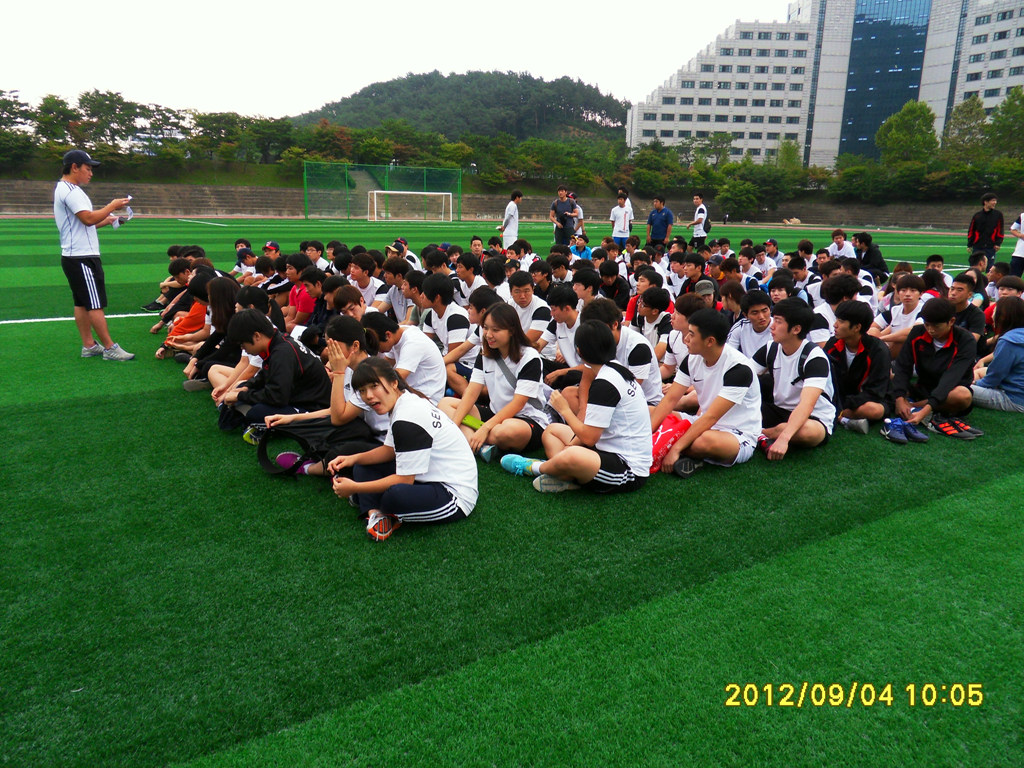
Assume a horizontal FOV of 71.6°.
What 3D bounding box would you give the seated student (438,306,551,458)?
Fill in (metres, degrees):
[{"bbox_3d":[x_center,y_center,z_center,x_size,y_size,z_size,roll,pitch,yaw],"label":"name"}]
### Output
[{"bbox_3d":[-0.099,-0.072,4.362,0.640,0.870,0.650,12,18,39],"label":"seated student"}]

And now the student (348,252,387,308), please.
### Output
[{"bbox_3d":[-1.685,-0.927,7.629,0.700,0.900,0.650,-11,19,-40],"label":"student"}]

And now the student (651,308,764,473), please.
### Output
[{"bbox_3d":[1.101,-0.030,4.254,0.720,0.880,0.660,-8,16,-31],"label":"student"}]

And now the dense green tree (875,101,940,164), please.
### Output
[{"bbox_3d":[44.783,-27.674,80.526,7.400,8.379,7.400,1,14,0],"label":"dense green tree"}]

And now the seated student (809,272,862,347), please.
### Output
[{"bbox_3d":[3.089,-0.523,6.328,0.650,0.900,0.700,-10,18,-39],"label":"seated student"}]

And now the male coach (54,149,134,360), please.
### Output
[{"bbox_3d":[-3.568,-1.083,6.067,0.580,1.720,0.480,-8,16,-32],"label":"male coach"}]

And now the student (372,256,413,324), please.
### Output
[{"bbox_3d":[-1.256,-0.850,7.368,0.650,0.890,0.700,12,18,39],"label":"student"}]

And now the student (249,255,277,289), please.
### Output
[{"bbox_3d":[-2.717,-0.984,7.689,0.660,0.780,0.550,-3,15,-17],"label":"student"}]

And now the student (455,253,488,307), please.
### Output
[{"bbox_3d":[-0.526,-0.877,7.259,0.660,0.918,0.580,-6,16,-27],"label":"student"}]

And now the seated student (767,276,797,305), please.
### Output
[{"bbox_3d":[2.215,-0.497,6.086,0.660,0.832,0.580,-11,18,-40],"label":"seated student"}]

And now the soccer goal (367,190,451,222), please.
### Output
[{"bbox_3d":[-9.240,-16.101,64.724,7.500,2.530,1.800,-7,16,-30],"label":"soccer goal"}]

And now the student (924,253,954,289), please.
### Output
[{"bbox_3d":[5.621,-1.205,9.240,0.650,0.900,0.700,6,15,19],"label":"student"}]

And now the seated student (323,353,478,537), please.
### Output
[{"bbox_3d":[-0.489,0.220,3.211,0.650,0.750,0.620,2,14,6],"label":"seated student"}]

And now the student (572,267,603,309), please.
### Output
[{"bbox_3d":[0.563,-0.587,6.190,0.680,0.850,0.560,-3,14,-16],"label":"student"}]

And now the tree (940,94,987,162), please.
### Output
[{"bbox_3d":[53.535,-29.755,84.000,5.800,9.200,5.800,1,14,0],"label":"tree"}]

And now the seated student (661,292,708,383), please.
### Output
[{"bbox_3d":[1.113,-0.191,4.671,0.680,0.830,0.580,-9,17,-36],"label":"seated student"}]

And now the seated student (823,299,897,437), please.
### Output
[{"bbox_3d":[2.444,-0.196,5.093,0.680,0.840,0.640,-11,19,-40],"label":"seated student"}]

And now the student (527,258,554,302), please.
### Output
[{"bbox_3d":[0.196,-0.802,7.124,0.660,0.860,0.580,-6,15,-25],"label":"student"}]

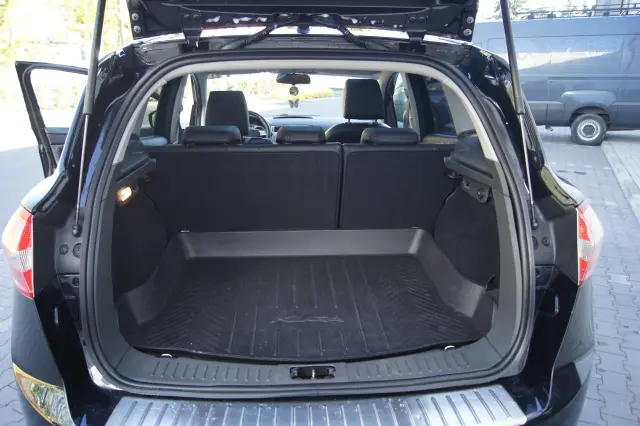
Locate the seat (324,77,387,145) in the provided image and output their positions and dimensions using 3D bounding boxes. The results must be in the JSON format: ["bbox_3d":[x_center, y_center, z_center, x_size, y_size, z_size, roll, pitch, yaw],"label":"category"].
[{"bbox_3d":[0.225,-0.359,3.063,0.520,1.000,0.800,-1,19,-4],"label":"seat"}]

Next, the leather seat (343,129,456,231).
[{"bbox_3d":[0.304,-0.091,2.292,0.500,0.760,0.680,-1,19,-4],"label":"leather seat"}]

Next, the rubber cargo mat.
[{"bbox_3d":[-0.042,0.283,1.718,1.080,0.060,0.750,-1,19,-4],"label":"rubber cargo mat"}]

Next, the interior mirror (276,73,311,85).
[{"bbox_3d":[-0.184,-0.935,3.333,0.245,0.075,0.050,3,19,8],"label":"interior mirror"}]

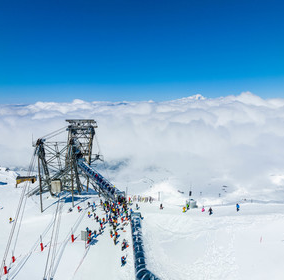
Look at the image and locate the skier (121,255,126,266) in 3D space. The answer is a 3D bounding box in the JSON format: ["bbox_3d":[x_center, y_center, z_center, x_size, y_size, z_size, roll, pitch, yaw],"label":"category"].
[{"bbox_3d":[-3.580,23.350,50.000,0.700,1.750,1.100,2,9,17],"label":"skier"}]

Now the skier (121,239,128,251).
[{"bbox_3d":[-3.720,22.500,55.200,0.750,1.750,1.100,2,9,17],"label":"skier"}]

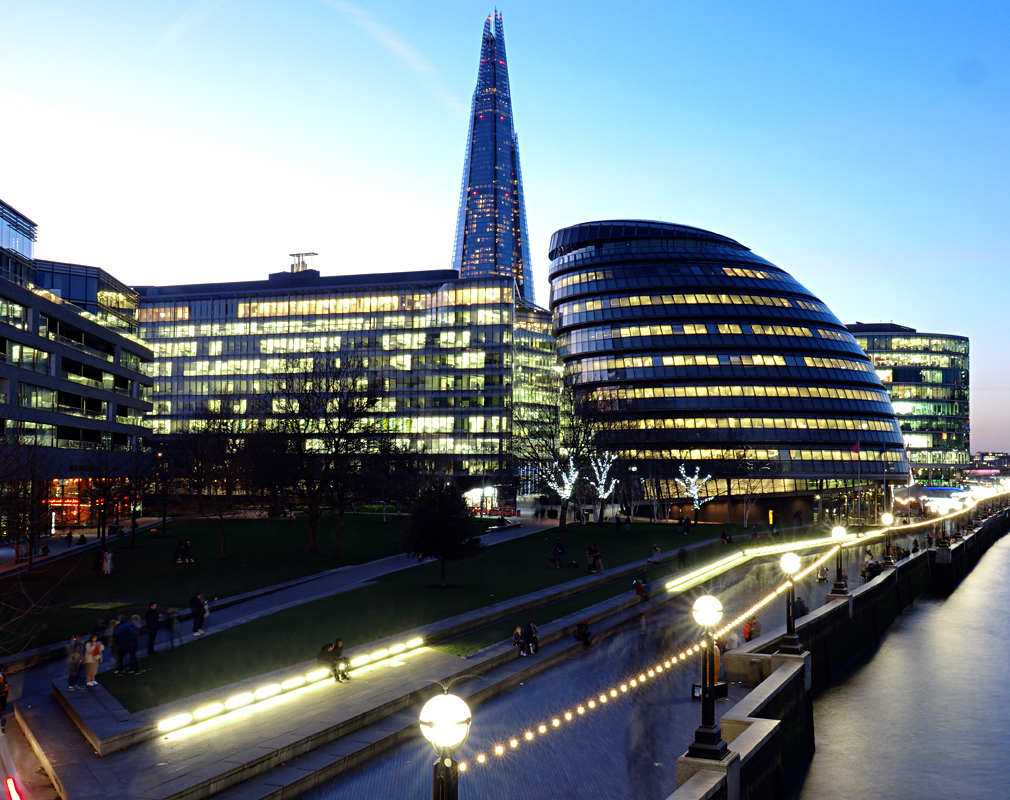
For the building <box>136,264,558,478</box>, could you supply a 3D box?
[{"bbox_3d":[-31.982,-2.097,211.525,87.000,45.000,42.000,-1,-4,21],"label":"building"}]

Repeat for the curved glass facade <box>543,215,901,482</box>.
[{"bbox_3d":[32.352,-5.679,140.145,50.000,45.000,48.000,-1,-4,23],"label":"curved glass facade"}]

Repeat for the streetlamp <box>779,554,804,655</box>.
[{"bbox_3d":[11.289,7.914,38.087,0.900,3.780,0.900,-2,-4,30],"label":"streetlamp"}]

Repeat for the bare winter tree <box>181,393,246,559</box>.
[{"bbox_3d":[-21.088,5.457,70.285,4.900,12.030,4.900,1,-4,0],"label":"bare winter tree"}]

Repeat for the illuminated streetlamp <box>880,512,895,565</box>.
[{"bbox_3d":[28.926,10.383,73.011,0.920,3.750,0.920,-2,-4,30],"label":"illuminated streetlamp"}]

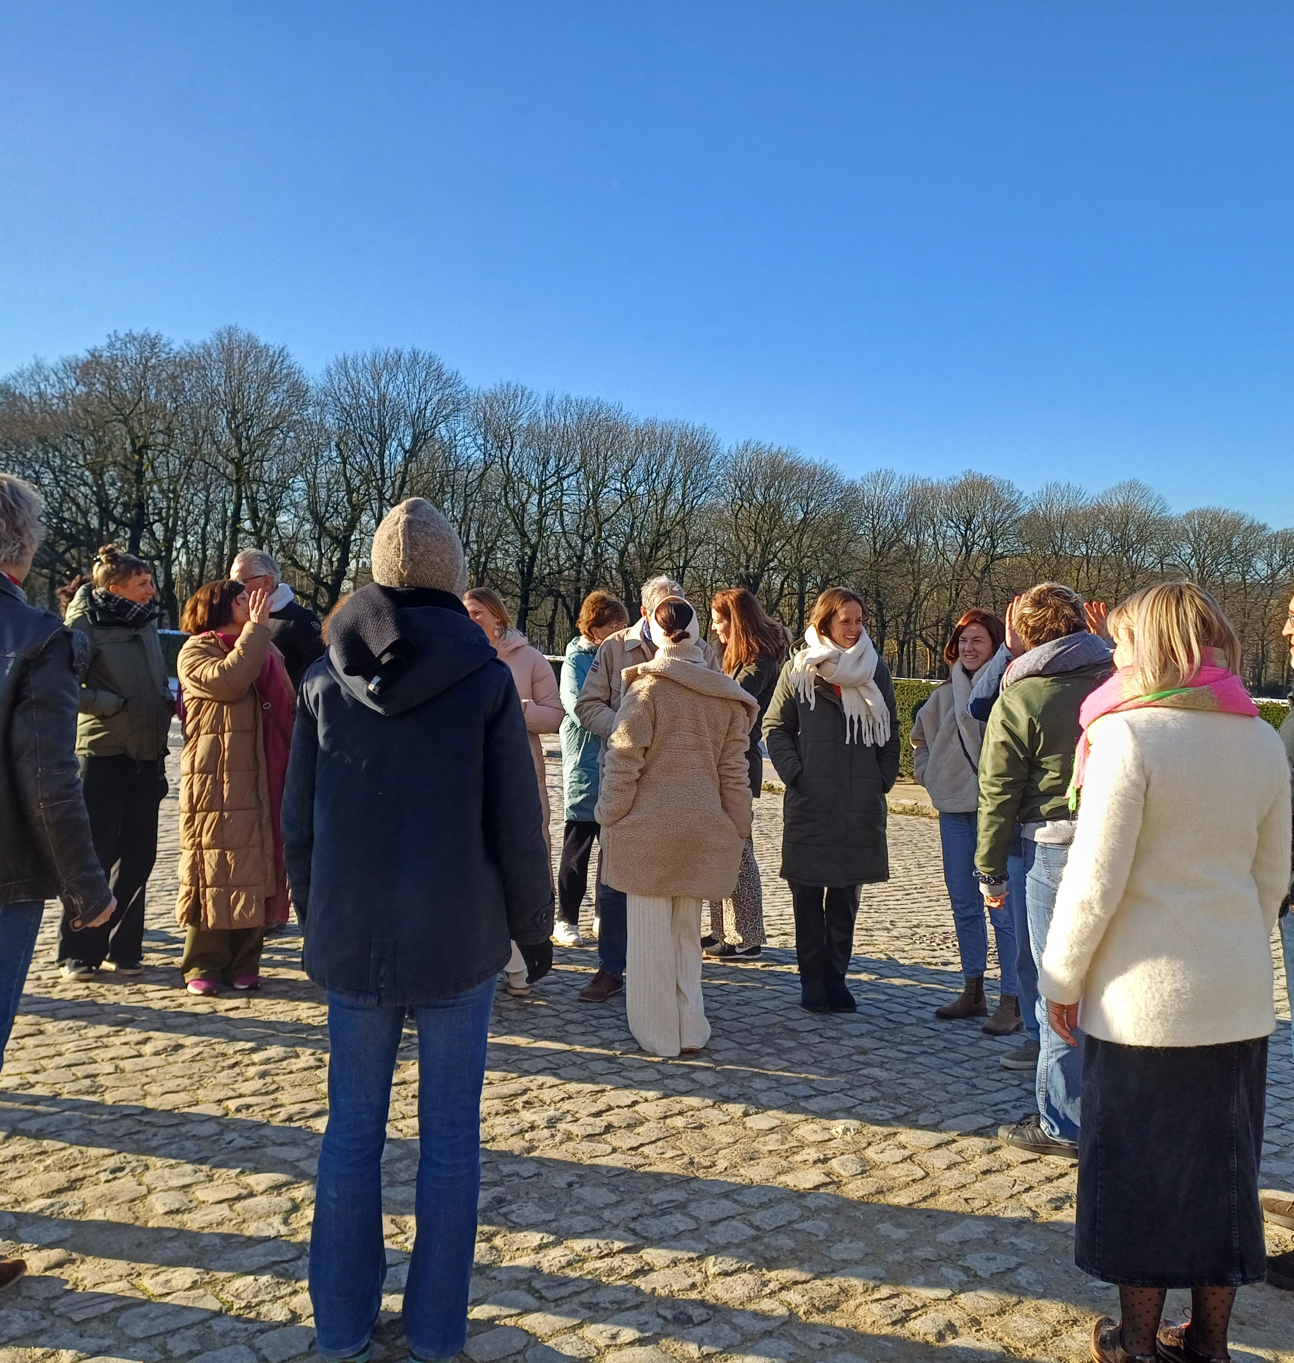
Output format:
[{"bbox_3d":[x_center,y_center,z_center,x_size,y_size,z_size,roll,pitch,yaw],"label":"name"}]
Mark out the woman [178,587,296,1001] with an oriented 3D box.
[{"bbox_3d":[-1.652,0.418,5.240,0.470,1.640,0.520,3,2,38],"label":"woman"}]

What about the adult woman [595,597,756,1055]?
[{"bbox_3d":[0.105,0.518,4.730,0.580,1.640,0.380,2,2,2],"label":"adult woman"}]

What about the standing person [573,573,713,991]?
[{"bbox_3d":[0.032,0.436,5.380,0.580,1.740,0.400,2,2,5],"label":"standing person"}]

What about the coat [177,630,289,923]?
[{"bbox_3d":[-1.647,0.382,5.240,0.450,1.220,0.520,3,2,38],"label":"coat"}]

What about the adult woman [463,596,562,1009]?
[{"bbox_3d":[-0.612,0.454,5.360,0.520,1.660,0.420,3,2,28],"label":"adult woman"}]

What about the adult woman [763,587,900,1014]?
[{"bbox_3d":[0.752,0.480,5.330,0.560,1.710,0.370,1,2,-12],"label":"adult woman"}]

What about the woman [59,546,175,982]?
[{"bbox_3d":[-2.166,0.330,5.360,0.380,1.740,0.500,3,2,33],"label":"woman"}]

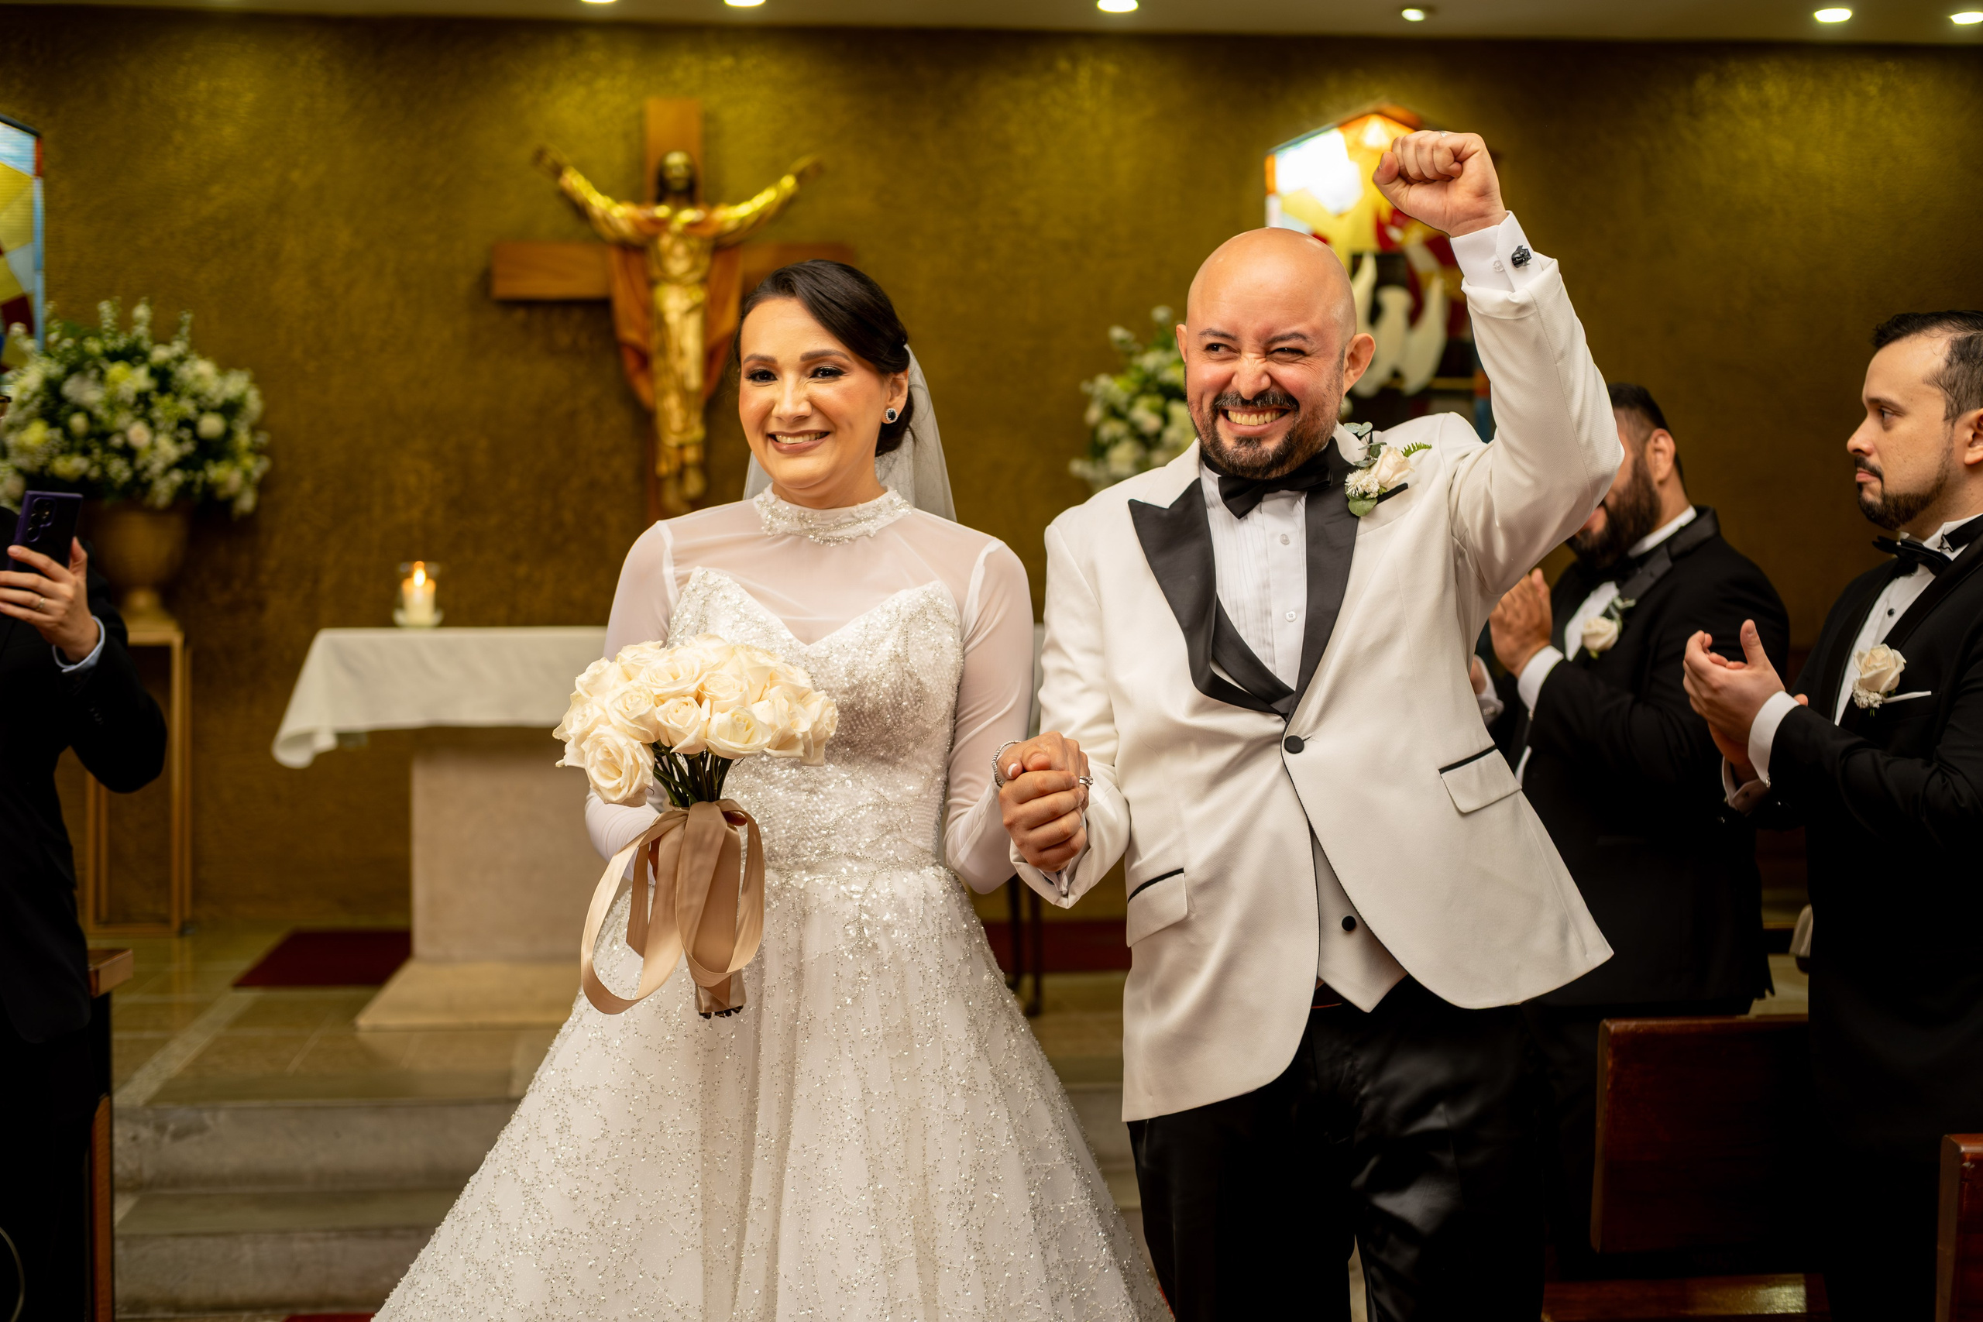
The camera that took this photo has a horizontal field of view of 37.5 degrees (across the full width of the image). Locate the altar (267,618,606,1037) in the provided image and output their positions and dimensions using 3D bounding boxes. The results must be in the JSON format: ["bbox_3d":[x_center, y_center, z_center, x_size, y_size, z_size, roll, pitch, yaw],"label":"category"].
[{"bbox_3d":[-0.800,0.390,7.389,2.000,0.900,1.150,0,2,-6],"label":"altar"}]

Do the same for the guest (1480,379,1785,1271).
[{"bbox_3d":[0.870,0.449,4.119,0.480,1.680,0.520,-2,3,-37],"label":"guest"}]

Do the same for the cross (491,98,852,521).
[{"bbox_3d":[-0.953,-1.017,8.740,1.090,1.360,0.200,0,2,-6],"label":"cross"}]

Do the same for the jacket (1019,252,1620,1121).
[{"bbox_3d":[0.334,0.024,2.980,0.620,0.890,0.380,0,2,5],"label":"jacket"}]

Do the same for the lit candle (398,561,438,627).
[{"bbox_3d":[-1.502,-0.174,7.650,0.110,0.175,0.110,0,2,-6],"label":"lit candle"}]

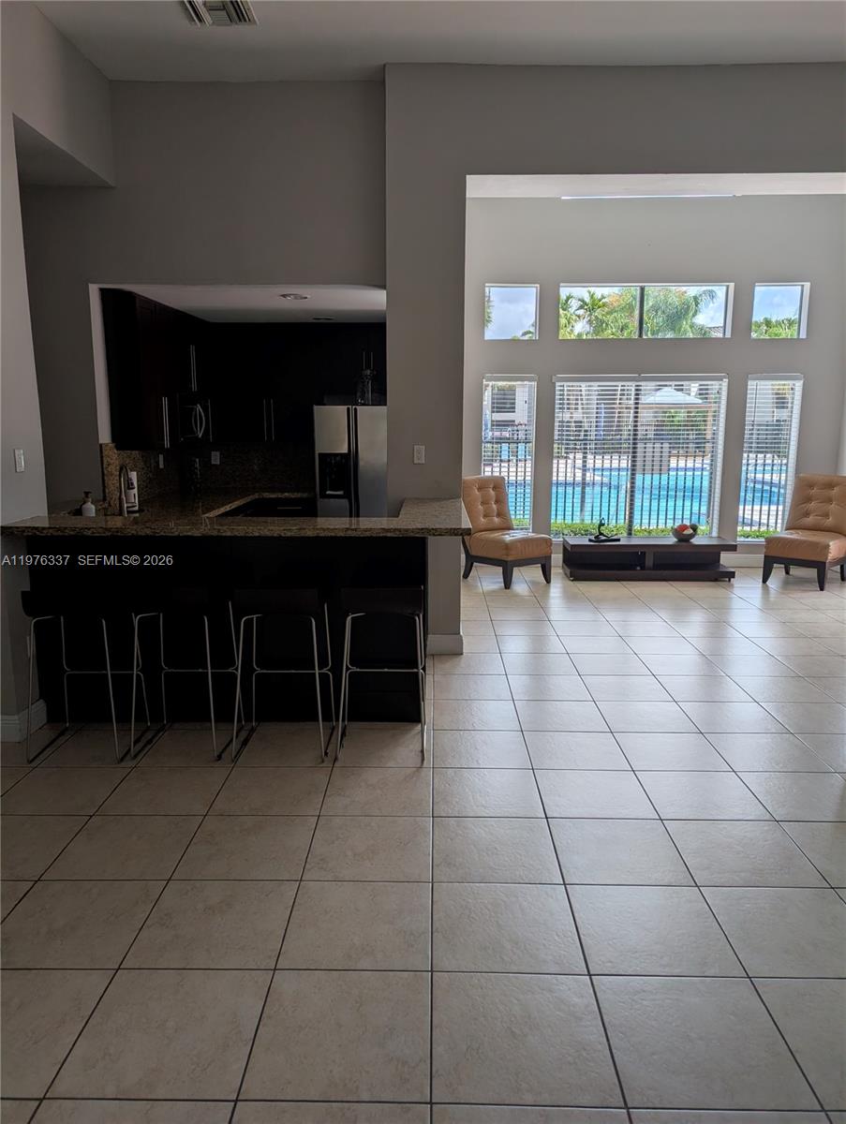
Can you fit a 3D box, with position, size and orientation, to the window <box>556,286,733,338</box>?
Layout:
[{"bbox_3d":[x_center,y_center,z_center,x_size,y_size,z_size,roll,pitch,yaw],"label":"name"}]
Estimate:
[{"bbox_3d":[2.289,-2.577,8.029,1.761,0.546,0.120,0,11,1],"label":"window"}]

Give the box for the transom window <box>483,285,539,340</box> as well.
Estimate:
[{"bbox_3d":[0.935,-2.626,8.205,0.560,0.553,0.130,0,11,1],"label":"transom window"}]

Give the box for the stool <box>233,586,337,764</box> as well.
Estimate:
[{"bbox_3d":[-0.684,0.507,3.854,0.440,0.825,0.450,0,11,1],"label":"stool"}]

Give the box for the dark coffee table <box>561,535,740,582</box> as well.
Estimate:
[{"bbox_3d":[2.300,-0.034,8.011,1.655,0.376,0.528,0,11,1],"label":"dark coffee table"}]

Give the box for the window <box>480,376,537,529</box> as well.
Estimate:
[{"bbox_3d":[0.925,-1.148,8.424,0.576,1.675,0.080,0,11,1],"label":"window"}]

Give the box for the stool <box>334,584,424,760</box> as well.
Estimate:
[{"bbox_3d":[-0.195,0.489,3.802,0.430,0.835,0.460,0,11,1],"label":"stool"}]

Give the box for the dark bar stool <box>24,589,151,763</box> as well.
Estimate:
[{"bbox_3d":[-1.635,0.489,3.789,0.440,0.835,0.460,0,11,-1],"label":"dark bar stool"}]

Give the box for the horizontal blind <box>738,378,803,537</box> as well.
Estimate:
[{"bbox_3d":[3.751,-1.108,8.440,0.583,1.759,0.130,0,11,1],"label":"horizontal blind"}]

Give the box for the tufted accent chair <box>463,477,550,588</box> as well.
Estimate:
[{"bbox_3d":[0.794,-0.309,7.661,0.570,0.995,0.760,-7,13,-34],"label":"tufted accent chair"}]

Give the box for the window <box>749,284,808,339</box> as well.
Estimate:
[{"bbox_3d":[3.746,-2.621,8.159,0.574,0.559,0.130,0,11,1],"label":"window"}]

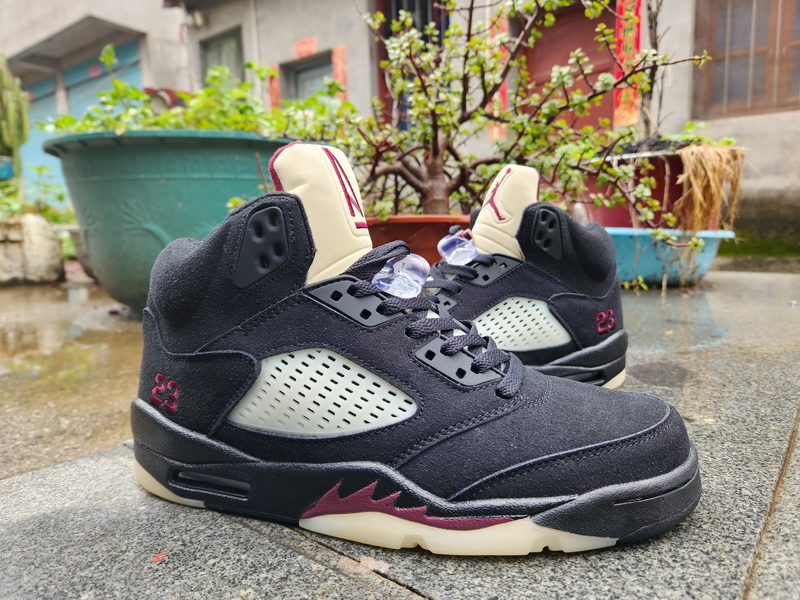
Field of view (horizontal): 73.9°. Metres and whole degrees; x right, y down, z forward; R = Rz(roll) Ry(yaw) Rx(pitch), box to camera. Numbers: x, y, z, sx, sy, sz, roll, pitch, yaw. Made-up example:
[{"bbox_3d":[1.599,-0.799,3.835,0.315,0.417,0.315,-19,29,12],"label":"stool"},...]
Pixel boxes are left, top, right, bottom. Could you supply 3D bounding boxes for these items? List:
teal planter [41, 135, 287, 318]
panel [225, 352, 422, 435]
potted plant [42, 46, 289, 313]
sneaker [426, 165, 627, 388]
[{"bbox_3d":[-0.323,-0.124,0.982,0.527,0.288,0.527,-1,9,0],"label":"teal planter"},{"bbox_3d":[-0.037,0.044,0.254,0.090,0.042,0.012,0,-13,3],"label":"panel"},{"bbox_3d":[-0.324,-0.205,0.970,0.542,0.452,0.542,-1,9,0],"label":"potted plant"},{"bbox_3d":[0.046,-0.013,0.431,0.302,0.188,0.113,-3,9,-13],"label":"sneaker"}]

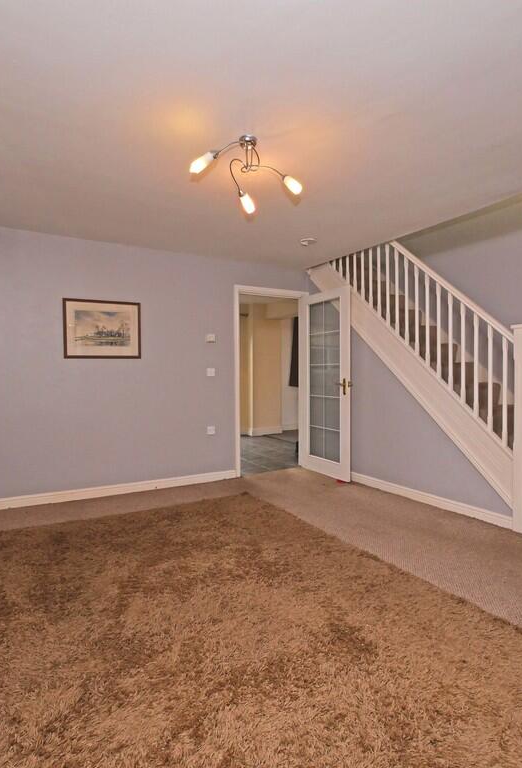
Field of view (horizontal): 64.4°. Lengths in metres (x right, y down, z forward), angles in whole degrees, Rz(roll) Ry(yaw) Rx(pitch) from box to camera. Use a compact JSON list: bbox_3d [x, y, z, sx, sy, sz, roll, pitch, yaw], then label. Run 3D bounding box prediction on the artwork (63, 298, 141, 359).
[{"bbox_3d":[-1.398,-0.488,3.699,0.660,0.519,0.025,-1,1,-31],"label":"artwork"}]

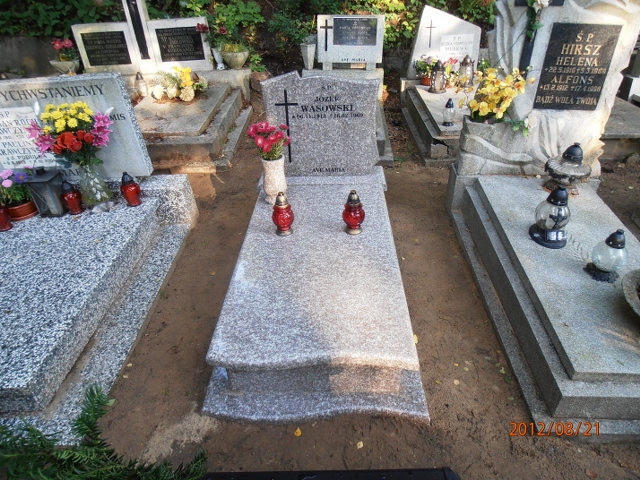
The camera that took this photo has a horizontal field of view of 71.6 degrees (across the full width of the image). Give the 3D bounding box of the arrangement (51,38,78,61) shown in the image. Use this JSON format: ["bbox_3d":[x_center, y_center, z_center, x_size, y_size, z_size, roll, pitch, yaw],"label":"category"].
[{"bbox_3d":[-2.937,-2.171,5.053,0.250,0.220,0.200,0,34,2],"label":"arrangement"}]

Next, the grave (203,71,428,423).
[{"bbox_3d":[-0.013,-0.180,2.203,0.870,0.930,1.790,0,34,2],"label":"grave"}]

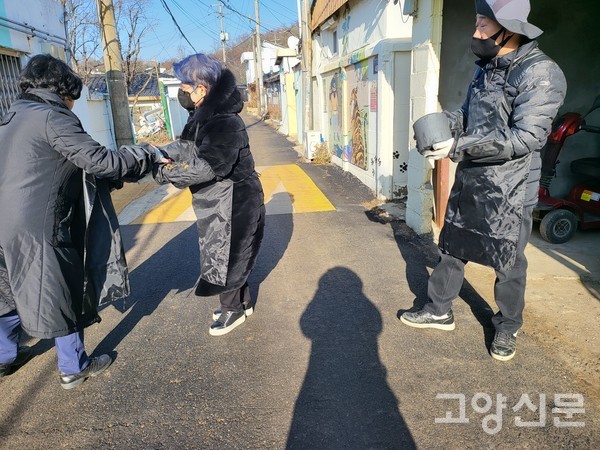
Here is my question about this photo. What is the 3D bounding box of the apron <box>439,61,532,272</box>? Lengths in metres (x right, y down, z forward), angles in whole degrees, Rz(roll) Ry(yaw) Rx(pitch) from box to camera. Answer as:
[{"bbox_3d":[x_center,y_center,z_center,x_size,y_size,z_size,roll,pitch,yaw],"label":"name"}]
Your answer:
[{"bbox_3d":[0.904,-0.267,2.090,0.290,0.980,0.450,-12,19,-28],"label":"apron"}]

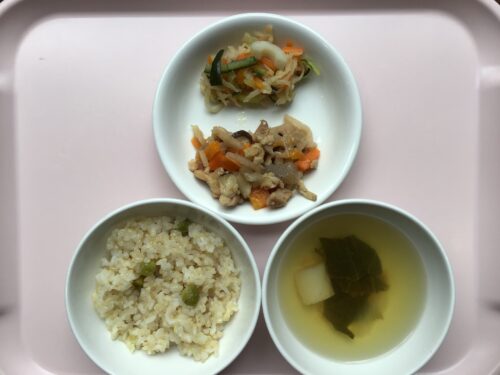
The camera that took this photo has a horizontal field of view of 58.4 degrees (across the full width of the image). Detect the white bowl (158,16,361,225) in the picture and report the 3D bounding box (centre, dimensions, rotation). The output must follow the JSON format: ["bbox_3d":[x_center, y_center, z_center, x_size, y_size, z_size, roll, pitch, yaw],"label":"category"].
[{"bbox_3d":[0.005,-0.045,0.304,0.135,0.033,0.135,0,92,0],"label":"white bowl"}]

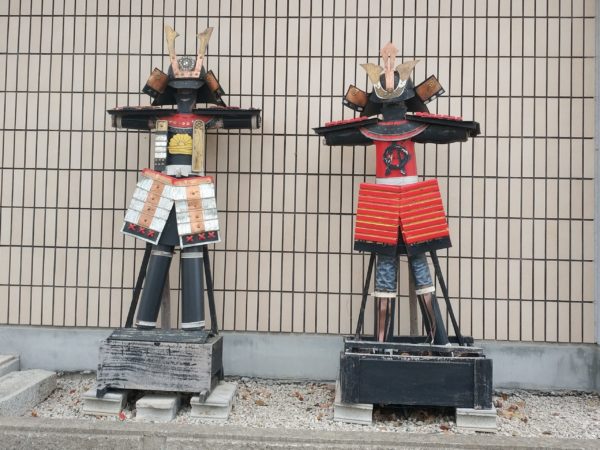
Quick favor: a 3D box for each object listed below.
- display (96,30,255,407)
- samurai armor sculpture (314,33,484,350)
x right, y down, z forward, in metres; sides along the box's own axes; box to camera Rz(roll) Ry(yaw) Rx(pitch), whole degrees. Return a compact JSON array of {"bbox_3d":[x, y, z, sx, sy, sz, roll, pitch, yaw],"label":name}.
[{"bbox_3d":[-0.605,-0.086,2.900,0.820,1.900,0.420,1,-2,3],"label":"display"},{"bbox_3d":[0.508,-0.154,2.870,0.850,1.535,0.340,1,-2,3],"label":"samurai armor sculpture"}]

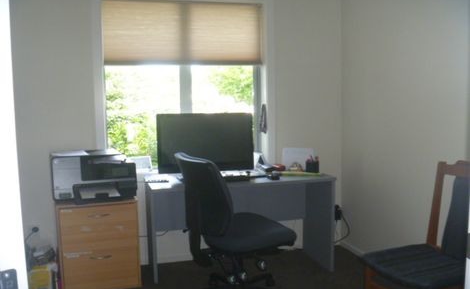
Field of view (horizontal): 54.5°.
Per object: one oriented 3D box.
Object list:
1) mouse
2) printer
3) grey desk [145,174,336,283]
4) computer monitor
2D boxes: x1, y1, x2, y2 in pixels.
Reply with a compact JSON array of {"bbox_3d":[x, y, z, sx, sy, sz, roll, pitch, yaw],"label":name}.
[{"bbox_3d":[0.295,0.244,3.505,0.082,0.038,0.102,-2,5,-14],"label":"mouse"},{"bbox_3d":[-0.983,0.211,3.253,0.535,0.338,0.435,-2,5,-14],"label":"printer"},{"bbox_3d":[0.049,0.615,3.549,1.381,0.698,0.506,-2,5,-14],"label":"grey desk"},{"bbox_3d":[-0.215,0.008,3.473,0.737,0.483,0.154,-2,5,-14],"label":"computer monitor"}]

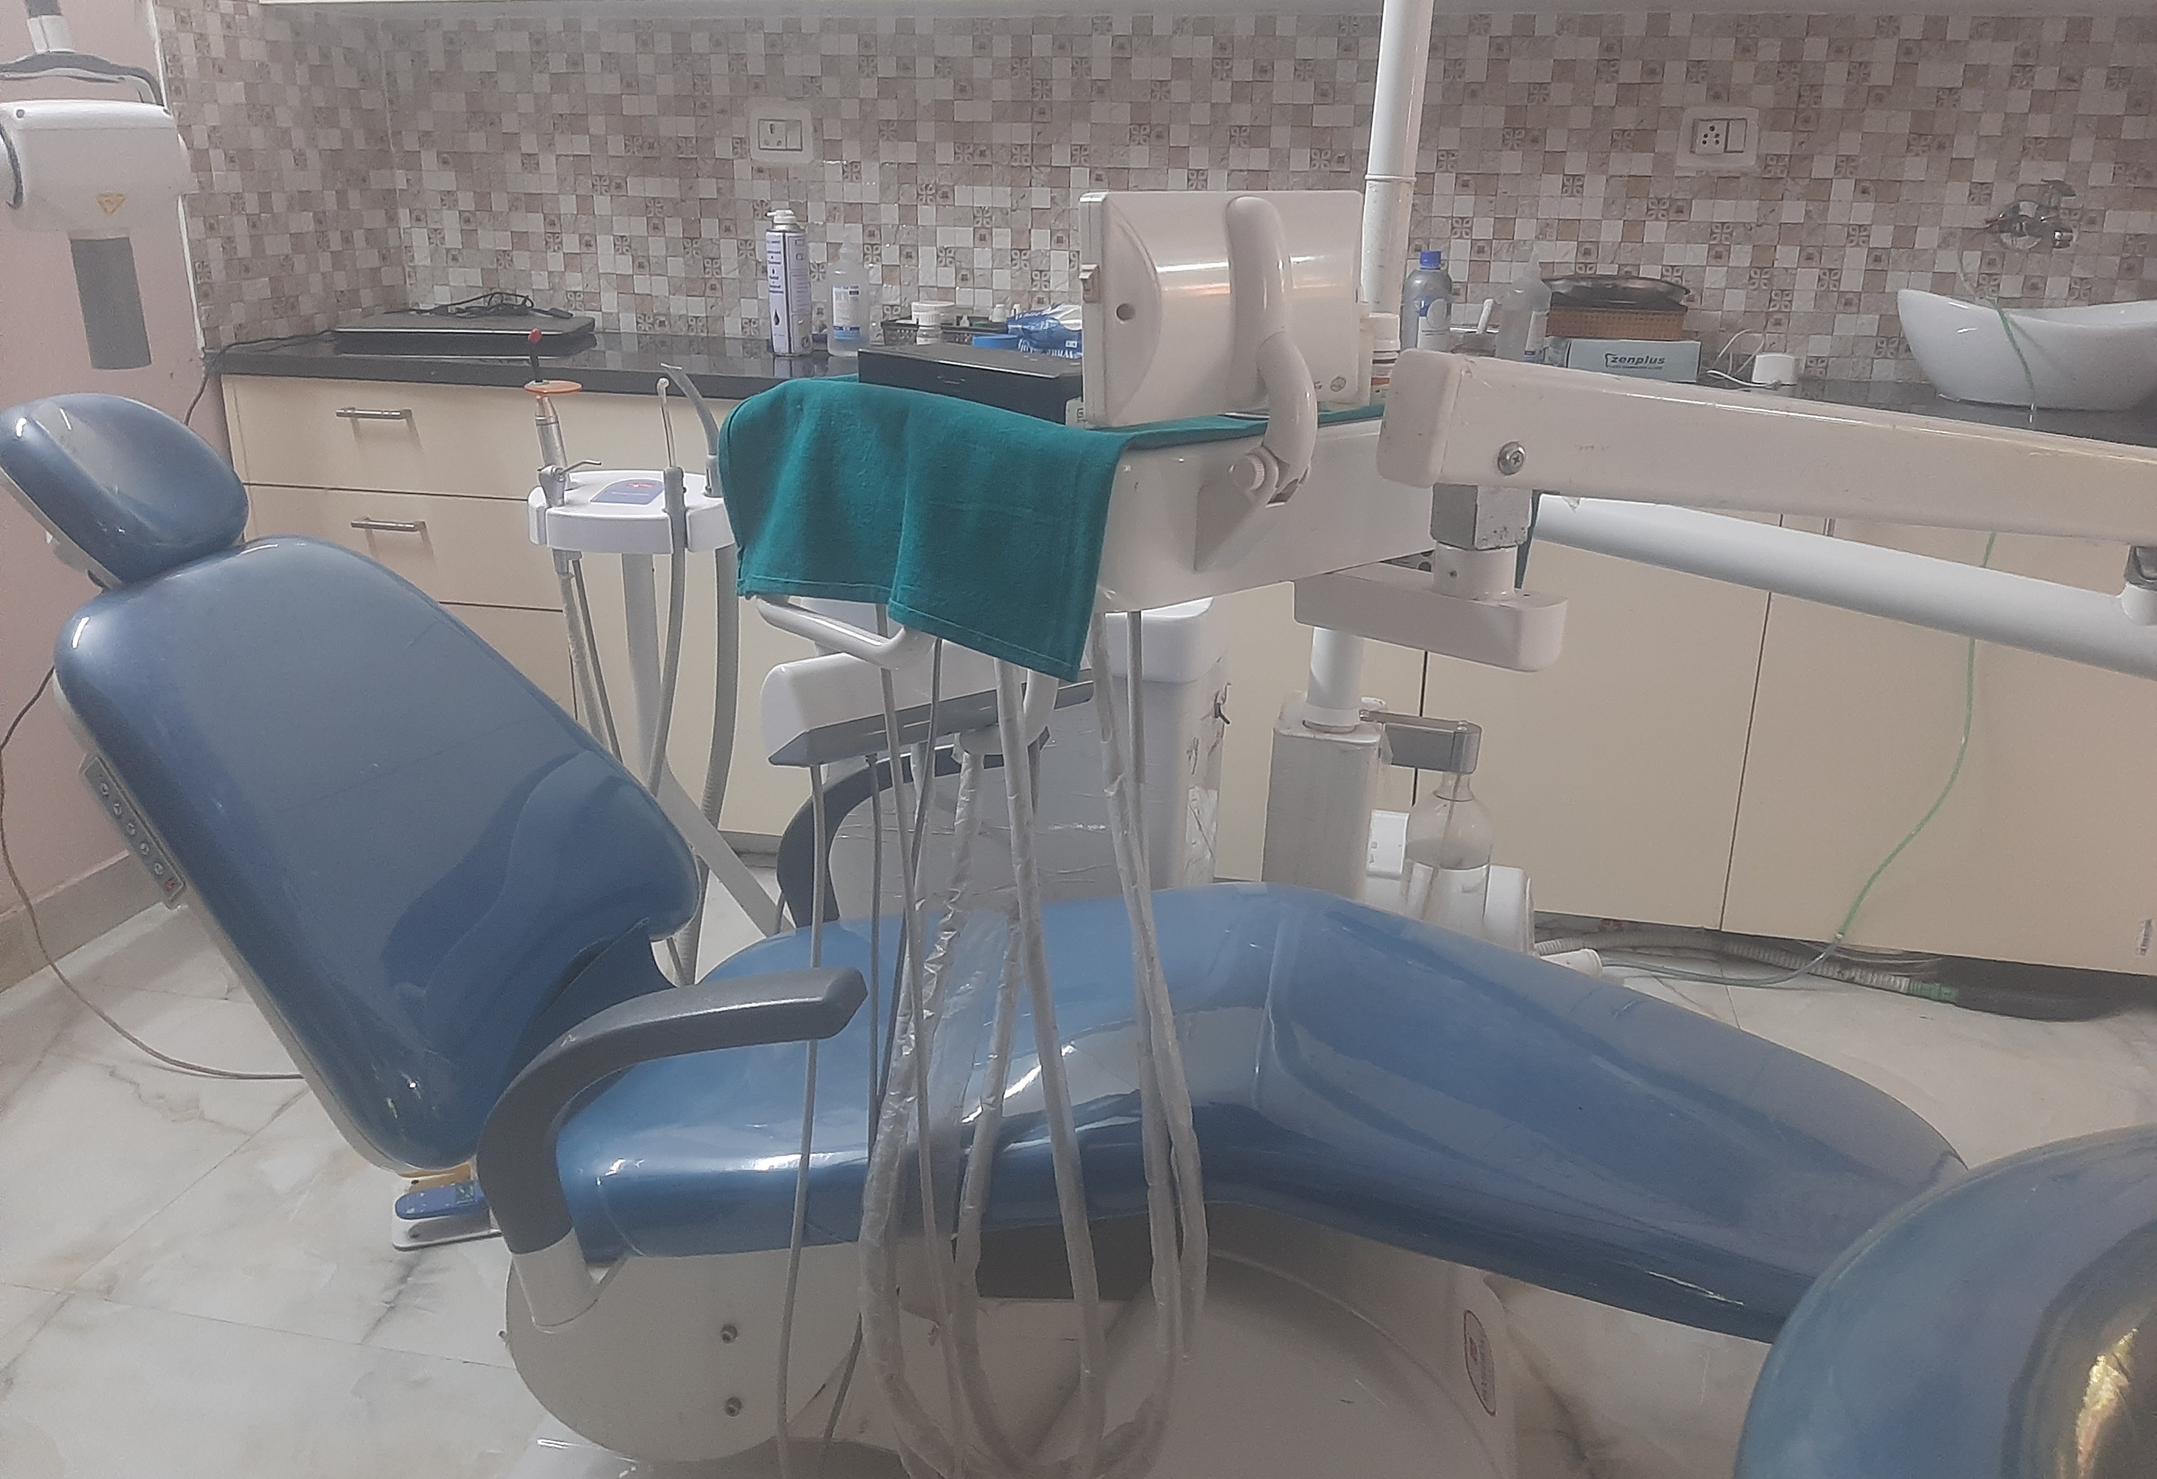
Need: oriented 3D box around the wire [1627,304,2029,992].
[{"bbox_3d":[1.155,-0.138,2.603,0.500,1.030,0.340,5,19,12],"label":"wire"}]

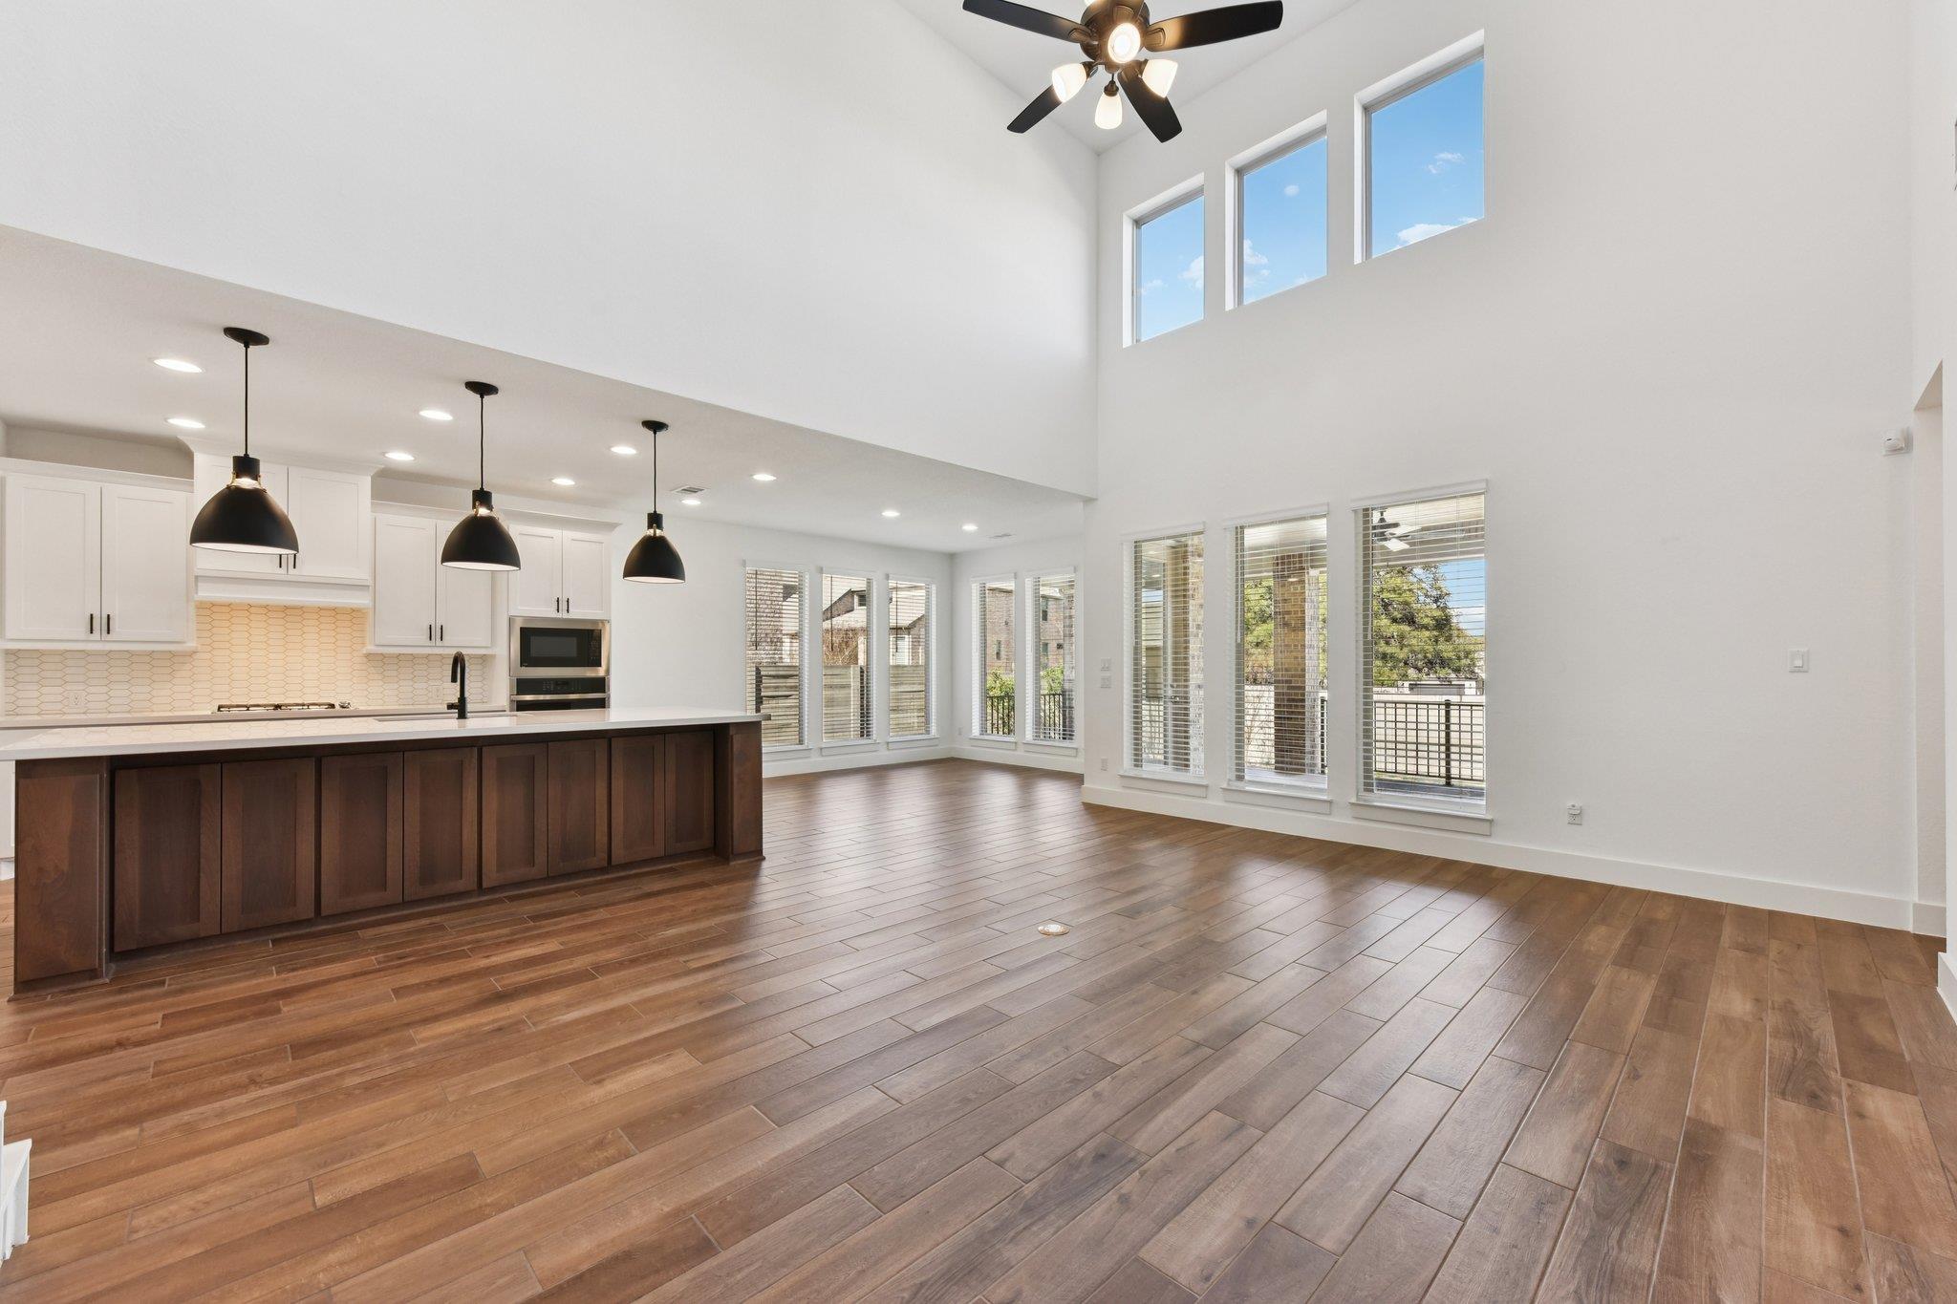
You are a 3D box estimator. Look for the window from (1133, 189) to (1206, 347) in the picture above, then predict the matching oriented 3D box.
[{"bbox_3d":[1.667,-3.228,6.488,0.100,1.170,0.765,1,-2,-44],"label":"window"}]

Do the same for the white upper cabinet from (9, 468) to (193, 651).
[{"bbox_3d":[-5.740,-0.566,5.007,0.800,1.050,0.340,1,-2,-44],"label":"white upper cabinet"}]

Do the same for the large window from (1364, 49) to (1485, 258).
[{"bbox_3d":[3.001,-3.253,5.103,0.100,1.170,0.765,1,-2,-44],"label":"large window"}]

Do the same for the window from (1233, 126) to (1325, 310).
[{"bbox_3d":[2.335,-3.239,5.794,0.100,1.170,0.765,1,-2,-44],"label":"window"}]

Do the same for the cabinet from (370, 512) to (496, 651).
[{"bbox_3d":[-4.447,-0.558,6.207,0.815,1.125,0.340,1,-1,-44],"label":"cabinet"}]

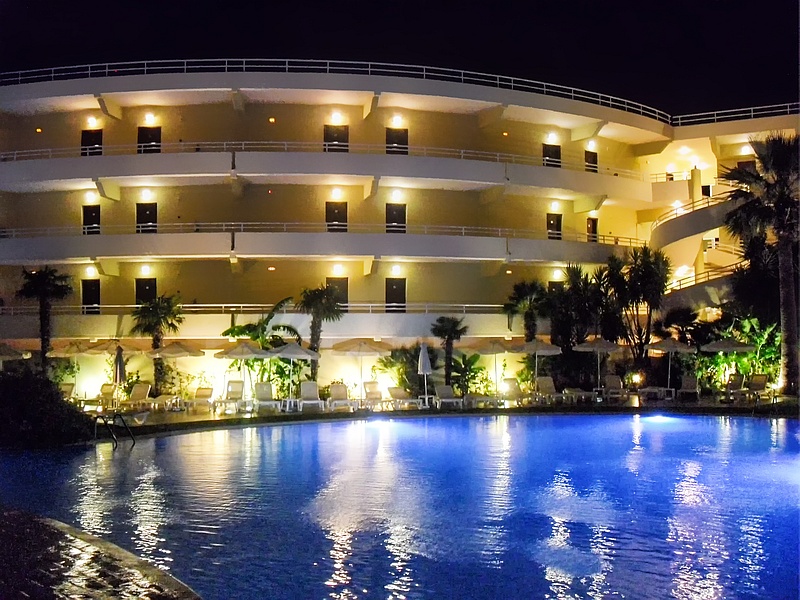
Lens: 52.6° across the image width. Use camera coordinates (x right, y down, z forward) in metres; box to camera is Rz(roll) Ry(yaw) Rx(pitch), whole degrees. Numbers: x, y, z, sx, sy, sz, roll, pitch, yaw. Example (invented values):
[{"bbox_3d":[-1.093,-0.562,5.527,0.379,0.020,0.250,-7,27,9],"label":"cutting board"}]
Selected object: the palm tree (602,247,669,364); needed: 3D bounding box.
[{"bbox_3d":[8.885,0.908,30.594,2.650,5.500,2.500,0,-2,0],"label":"palm tree"}]

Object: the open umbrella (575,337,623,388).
[{"bbox_3d":[7.037,2.505,28.737,1.900,2.200,1.900,0,-2,0],"label":"open umbrella"}]

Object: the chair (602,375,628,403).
[{"bbox_3d":[8.340,3.373,31.280,0.700,0.920,1.750,-1,-3,10],"label":"chair"}]

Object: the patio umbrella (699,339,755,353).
[{"bbox_3d":[11.858,2.551,29.121,2.050,2.280,2.050,0,-2,0],"label":"patio umbrella"}]

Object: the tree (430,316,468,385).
[{"bbox_3d":[1.793,2.170,29.236,1.400,3.050,1.400,0,-2,0],"label":"tree"}]

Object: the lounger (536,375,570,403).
[{"bbox_3d":[5.247,3.175,28.095,0.680,0.950,1.650,1,-2,-20],"label":"lounger"}]

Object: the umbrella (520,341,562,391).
[{"bbox_3d":[4.709,2.506,27.622,1.900,2.250,1.900,0,-2,0],"label":"umbrella"}]

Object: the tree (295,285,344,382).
[{"bbox_3d":[-2.759,1.573,27.870,1.650,4.100,1.650,0,-2,0],"label":"tree"}]

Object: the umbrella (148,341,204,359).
[{"bbox_3d":[-7.742,2.621,28.050,2.000,2.300,2.000,0,-3,0],"label":"umbrella"}]

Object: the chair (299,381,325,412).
[{"bbox_3d":[-2.953,3.163,26.783,0.740,0.850,1.700,0,-2,-9],"label":"chair"}]

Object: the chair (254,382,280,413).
[{"bbox_3d":[-4.600,3.281,27.719,0.700,0.920,1.750,1,-3,-18],"label":"chair"}]

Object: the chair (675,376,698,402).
[{"bbox_3d":[11.001,3.341,30.850,0.700,0.920,1.750,-1,-3,21],"label":"chair"}]

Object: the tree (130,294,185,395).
[{"bbox_3d":[-8.634,1.751,28.753,1.950,3.850,1.950,0,-2,0],"label":"tree"}]

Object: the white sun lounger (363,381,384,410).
[{"bbox_3d":[-0.883,3.180,27.158,0.730,0.820,1.700,0,-2,-9],"label":"white sun lounger"}]

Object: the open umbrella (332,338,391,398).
[{"bbox_3d":[-1.348,2.548,28.253,2.100,2.400,2.100,0,-3,0],"label":"open umbrella"}]

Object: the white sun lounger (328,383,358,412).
[{"bbox_3d":[-1.898,3.165,26.594,0.680,0.850,1.650,1,-2,-13],"label":"white sun lounger"}]

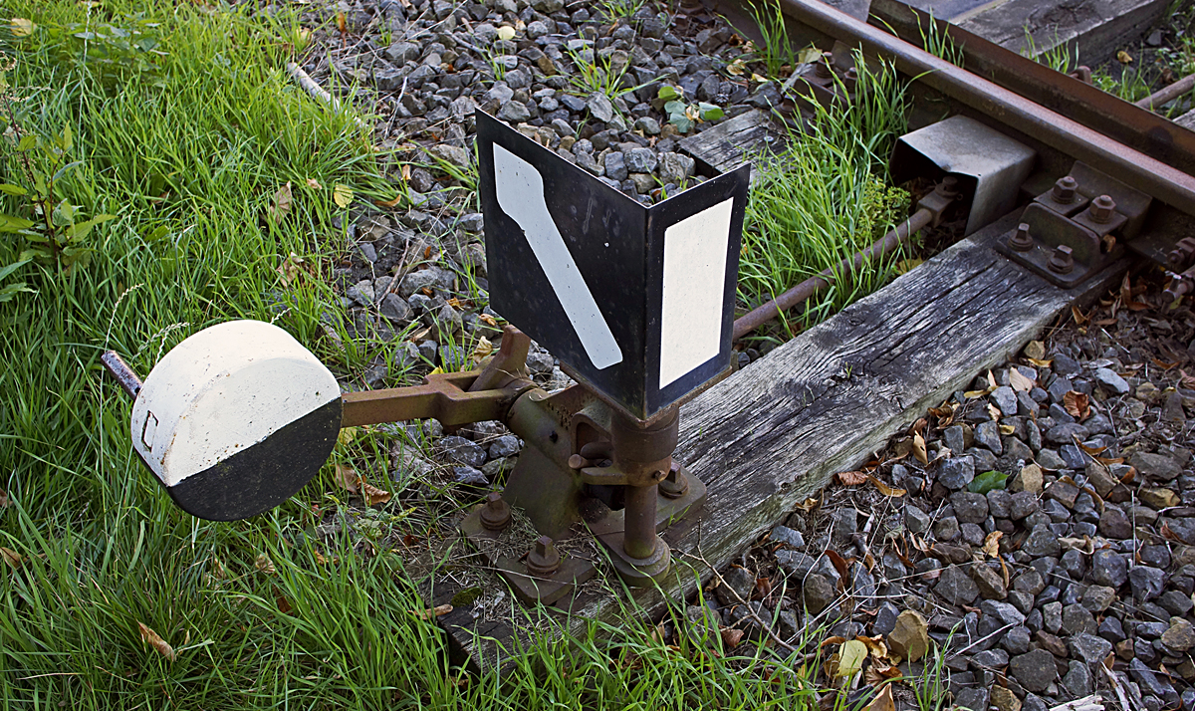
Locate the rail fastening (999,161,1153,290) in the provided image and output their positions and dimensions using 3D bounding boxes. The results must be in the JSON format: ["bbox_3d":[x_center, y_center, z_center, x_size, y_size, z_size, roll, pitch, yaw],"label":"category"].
[{"bbox_3d":[0.933,-0.265,2.323,0.240,0.134,0.176,-28,48,-27],"label":"rail fastening"}]

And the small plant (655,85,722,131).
[{"bbox_3d":[0.209,-0.568,2.741,0.155,0.080,0.140,0,41,0],"label":"small plant"}]

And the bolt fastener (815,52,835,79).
[{"bbox_3d":[0.521,-0.660,2.711,0.045,0.052,0.045,-28,48,-27],"label":"bolt fastener"}]

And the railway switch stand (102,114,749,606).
[{"bbox_3d":[-0.206,0.031,1.559,0.702,0.712,0.553,-28,48,-27],"label":"railway switch stand"}]

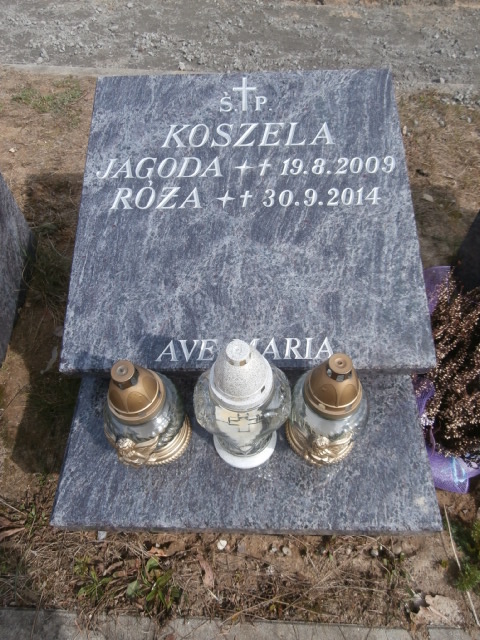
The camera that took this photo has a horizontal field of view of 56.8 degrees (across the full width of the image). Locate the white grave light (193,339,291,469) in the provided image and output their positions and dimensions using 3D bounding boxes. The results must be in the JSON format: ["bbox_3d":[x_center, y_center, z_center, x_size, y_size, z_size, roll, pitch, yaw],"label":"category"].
[{"bbox_3d":[0.003,0.107,0.571,0.122,0.284,0.122,-3,57,0],"label":"white grave light"}]

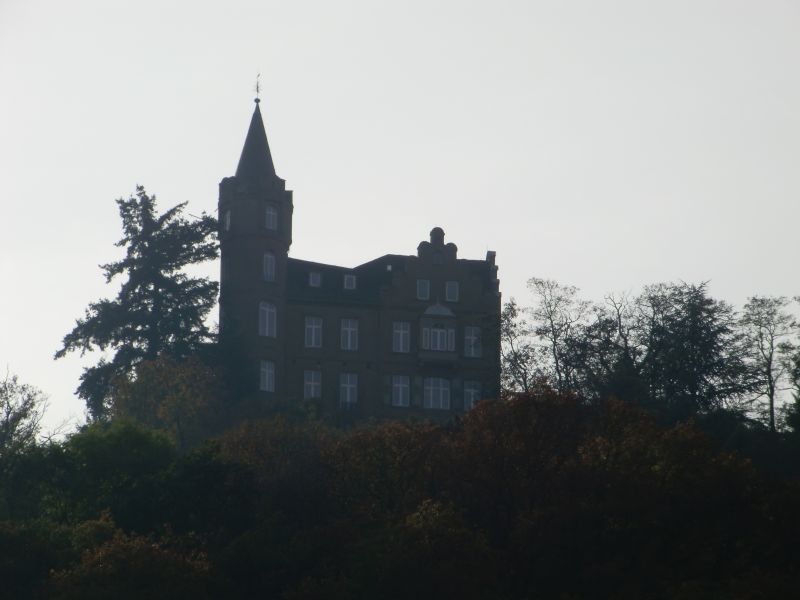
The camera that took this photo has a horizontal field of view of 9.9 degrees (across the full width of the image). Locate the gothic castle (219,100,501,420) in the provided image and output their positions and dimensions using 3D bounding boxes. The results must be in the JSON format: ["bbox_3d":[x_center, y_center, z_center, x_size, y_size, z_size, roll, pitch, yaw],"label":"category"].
[{"bbox_3d":[-4.052,-1.533,345.683,21.750,24.200,12.500,3,-10,-20],"label":"gothic castle"}]

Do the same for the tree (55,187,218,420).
[{"bbox_3d":[-19.674,0.602,347.436,12.500,18.357,12.000,0,-9,0],"label":"tree"}]

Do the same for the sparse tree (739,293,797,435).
[{"bbox_3d":[27.403,4.834,342.795,4.300,10.164,4.200,0,-9,0],"label":"sparse tree"}]

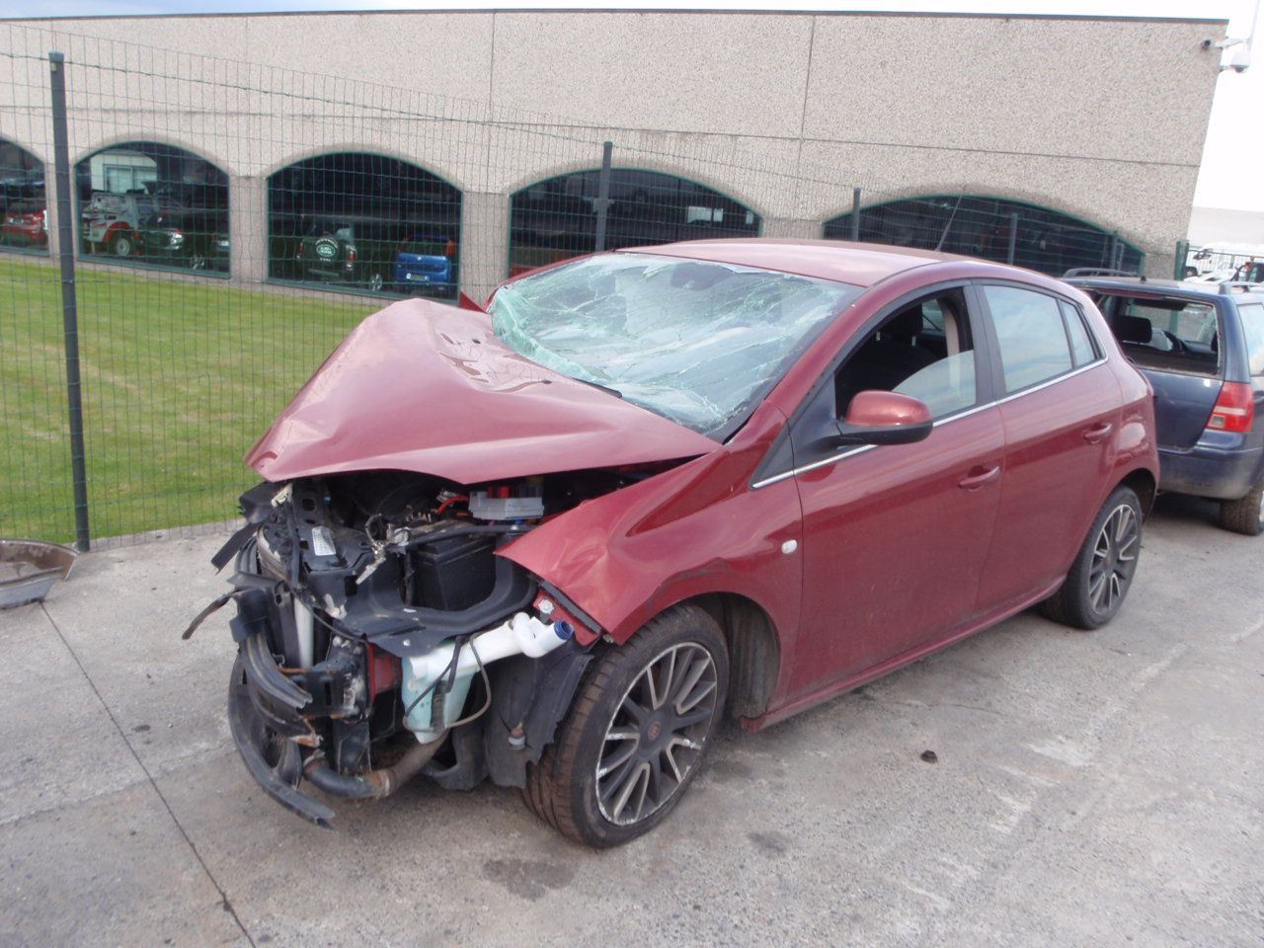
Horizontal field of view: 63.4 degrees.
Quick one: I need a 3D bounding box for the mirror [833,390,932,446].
[{"bbox_3d":[0.630,-0.139,2.553,0.180,0.150,0.220,-8,17,-44],"label":"mirror"}]

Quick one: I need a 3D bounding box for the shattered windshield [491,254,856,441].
[{"bbox_3d":[0.011,-0.467,3.220,1.360,0.200,0.920,16,46,44],"label":"shattered windshield"}]

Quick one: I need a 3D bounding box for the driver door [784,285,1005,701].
[{"bbox_3d":[0.735,-0.017,2.962,1.150,1.090,0.260,-8,17,-44],"label":"driver door"}]

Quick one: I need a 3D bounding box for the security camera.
[{"bbox_3d":[10.369,-7.124,17.500,0.450,0.450,0.450,1,13,-12],"label":"security camera"}]

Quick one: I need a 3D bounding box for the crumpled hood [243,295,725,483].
[{"bbox_3d":[-0.548,-0.230,2.721,1.040,0.430,1.380,-8,17,-44],"label":"crumpled hood"}]

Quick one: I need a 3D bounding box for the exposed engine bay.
[{"bbox_3d":[-0.674,0.307,2.716,0.950,0.780,1.380,-8,17,-44],"label":"exposed engine bay"}]

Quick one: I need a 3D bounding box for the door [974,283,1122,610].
[{"bbox_3d":[1.456,-0.126,3.675,1.080,1.100,0.270,-8,17,-44],"label":"door"}]

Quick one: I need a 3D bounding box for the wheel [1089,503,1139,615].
[{"bbox_3d":[1.918,0.336,4.251,0.465,0.465,0.190,-8,17,-44],"label":"wheel"}]

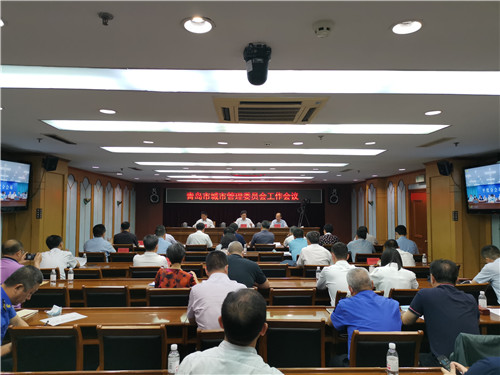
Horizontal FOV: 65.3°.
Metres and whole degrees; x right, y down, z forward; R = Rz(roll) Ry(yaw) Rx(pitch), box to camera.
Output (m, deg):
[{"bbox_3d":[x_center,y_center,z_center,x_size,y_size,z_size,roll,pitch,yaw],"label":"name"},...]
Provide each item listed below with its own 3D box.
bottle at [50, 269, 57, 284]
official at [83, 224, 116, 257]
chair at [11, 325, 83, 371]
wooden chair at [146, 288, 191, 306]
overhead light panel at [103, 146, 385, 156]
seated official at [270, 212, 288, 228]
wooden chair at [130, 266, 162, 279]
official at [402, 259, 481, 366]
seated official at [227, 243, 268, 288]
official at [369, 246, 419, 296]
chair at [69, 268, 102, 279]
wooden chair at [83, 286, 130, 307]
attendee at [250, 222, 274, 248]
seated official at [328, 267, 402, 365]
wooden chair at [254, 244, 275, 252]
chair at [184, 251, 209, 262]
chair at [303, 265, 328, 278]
[{"bbox_3d":[-2.328,1.042,4.624,0.063,0.165,0.063,0,-3,-2],"label":"bottle"},{"bbox_3d":[-2.837,1.371,7.284,0.560,1.330,0.750,0,-3,2],"label":"official"},{"bbox_3d":[-1.386,1.394,2.863,0.490,0.880,0.540,0,-3,-2],"label":"chair"},{"bbox_3d":[-0.811,1.459,4.107,0.490,0.880,0.540,0,-3,-2],"label":"wooden chair"},{"bbox_3d":[-0.058,-0.594,6.517,4.500,0.060,0.580,0,-3,-2],"label":"overhead light panel"},{"bbox_3d":[0.851,1.383,11.283,0.520,1.280,0.700,0,-3,-2],"label":"seated official"},{"bbox_3d":[-1.352,1.489,5.327,0.450,0.885,0.540,0,-3,-2],"label":"wooden chair"},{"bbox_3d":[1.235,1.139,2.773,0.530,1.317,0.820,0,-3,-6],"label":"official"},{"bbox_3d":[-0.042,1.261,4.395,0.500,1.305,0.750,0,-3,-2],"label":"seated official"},{"bbox_3d":[1.449,1.243,4.110,0.500,1.248,0.780,0,-3,-2],"label":"official"},{"bbox_3d":[-2.219,1.529,5.383,0.470,0.880,0.540,0,-3,-2],"label":"chair"},{"bbox_3d":[-1.469,1.461,4.190,0.490,0.880,0.540,0,-3,-2],"label":"wooden chair"},{"bbox_3d":[0.260,1.415,8.537,0.540,1.370,0.800,0,-3,-2],"label":"attendee"},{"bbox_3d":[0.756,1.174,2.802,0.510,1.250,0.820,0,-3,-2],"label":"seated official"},{"bbox_3d":[0.313,1.649,8.365,0.450,0.885,0.540,0,-3,-2],"label":"wooden chair"},{"bbox_3d":[-0.967,1.615,7.254,0.470,0.880,0.540,0,-3,-2],"label":"chair"},{"bbox_3d":[0.946,1.509,5.540,0.460,0.870,0.540,0,-3,-2],"label":"chair"}]

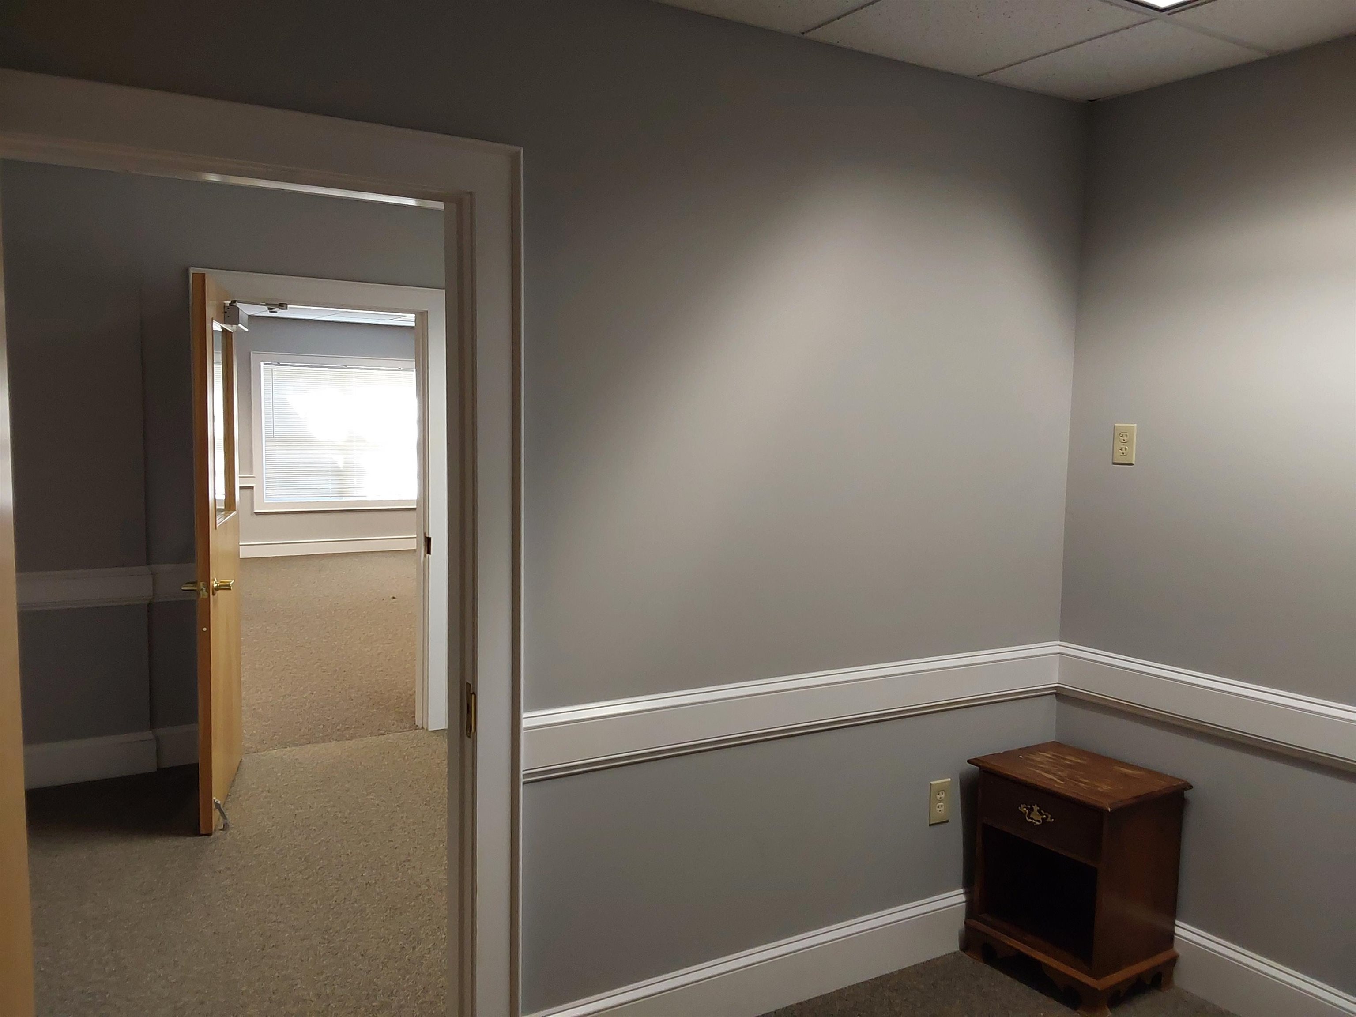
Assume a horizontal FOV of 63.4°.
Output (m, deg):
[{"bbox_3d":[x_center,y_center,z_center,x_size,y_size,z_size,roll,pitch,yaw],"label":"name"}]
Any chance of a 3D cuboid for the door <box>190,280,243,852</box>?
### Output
[{"bbox_3d":[-1.831,0.142,4.381,0.045,2.030,0.905,0,5,-15],"label":"door"}]

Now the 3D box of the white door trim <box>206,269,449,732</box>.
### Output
[{"bbox_3d":[-1.635,0.032,5.109,1.141,2.150,0.160,-2,6,-31],"label":"white door trim"}]

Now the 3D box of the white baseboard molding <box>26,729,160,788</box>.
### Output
[{"bbox_3d":[-2.469,1.051,4.601,0.530,0.180,0.022,-2,6,-31],"label":"white baseboard molding"}]

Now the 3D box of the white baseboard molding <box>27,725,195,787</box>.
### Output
[{"bbox_3d":[-2.400,1.047,4.660,0.700,0.180,0.045,-2,6,-31],"label":"white baseboard molding"}]

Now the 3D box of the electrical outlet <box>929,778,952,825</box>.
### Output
[{"bbox_3d":[0.758,0.848,3.159,0.076,0.121,0.009,-2,6,-31],"label":"electrical outlet"}]

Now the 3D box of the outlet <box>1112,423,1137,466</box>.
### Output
[{"bbox_3d":[1.283,-0.182,3.150,0.009,0.119,0.074,-2,6,-31],"label":"outlet"}]

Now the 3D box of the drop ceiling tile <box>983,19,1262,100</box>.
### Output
[{"bbox_3d":[1.159,-1.176,2.888,0.430,0.018,0.545,-2,6,-31],"label":"drop ceiling tile"}]

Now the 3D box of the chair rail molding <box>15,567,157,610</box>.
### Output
[{"bbox_3d":[-2.454,0.331,4.519,0.520,0.157,0.035,-2,6,-31],"label":"chair rail molding"}]

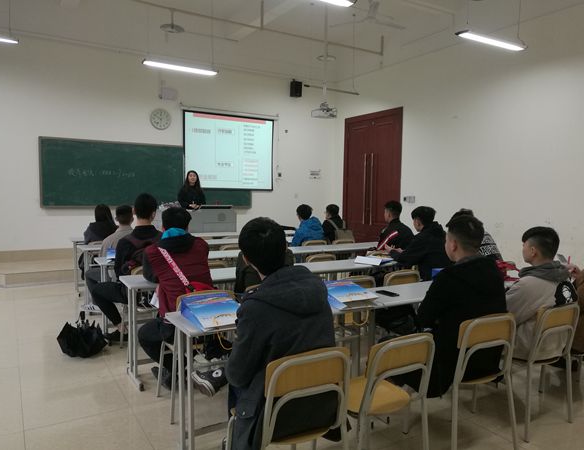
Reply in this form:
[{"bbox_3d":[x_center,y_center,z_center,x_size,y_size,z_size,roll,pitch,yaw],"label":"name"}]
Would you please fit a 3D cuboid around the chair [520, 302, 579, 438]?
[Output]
[{"bbox_3d":[1.438,0.831,2.896,0.440,0.780,0.490,-1,5,-30],"label":"chair"}]

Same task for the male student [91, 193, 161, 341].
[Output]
[{"bbox_3d":[-1.368,0.400,4.086,0.600,1.370,0.750,-1,5,-30],"label":"male student"}]

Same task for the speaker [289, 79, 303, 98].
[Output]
[{"bbox_3d":[0.103,-3.405,11.744,0.250,0.400,0.260,-1,5,-26],"label":"speaker"}]

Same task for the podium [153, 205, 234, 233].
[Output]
[{"bbox_3d":[-1.846,0.107,8.935,1.340,0.900,0.750,-2,5,-31],"label":"podium"}]

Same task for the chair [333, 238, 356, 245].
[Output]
[{"bbox_3d":[0.573,0.586,6.608,0.460,0.790,0.480,-2,5,-31],"label":"chair"}]

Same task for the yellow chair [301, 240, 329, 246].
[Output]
[{"bbox_3d":[0.185,0.577,6.119,0.440,0.780,0.490,-1,5,-30],"label":"yellow chair"}]

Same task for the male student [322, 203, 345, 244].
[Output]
[{"bbox_3d":[0.580,0.306,7.124,0.480,1.240,0.680,-3,6,-39],"label":"male student"}]

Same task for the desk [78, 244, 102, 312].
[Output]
[{"bbox_3d":[-1.996,0.628,6.022,1.250,0.710,0.540,-2,5,-31],"label":"desk"}]

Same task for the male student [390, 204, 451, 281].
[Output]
[{"bbox_3d":[1.101,0.489,4.412,0.550,1.320,0.750,-2,5,-39],"label":"male student"}]

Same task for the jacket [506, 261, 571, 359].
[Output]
[{"bbox_3d":[1.554,0.527,3.083,0.520,0.610,0.500,-2,5,-36],"label":"jacket"}]

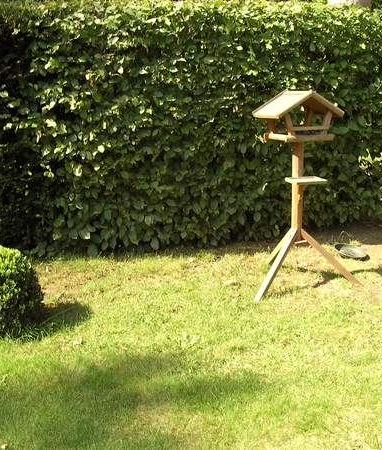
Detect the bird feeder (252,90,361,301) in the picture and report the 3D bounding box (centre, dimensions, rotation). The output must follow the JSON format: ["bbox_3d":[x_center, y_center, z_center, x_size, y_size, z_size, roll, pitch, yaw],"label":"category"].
[{"bbox_3d":[0.662,-0.264,4.420,0.806,1.316,0.704,-7,15,-21],"label":"bird feeder"}]

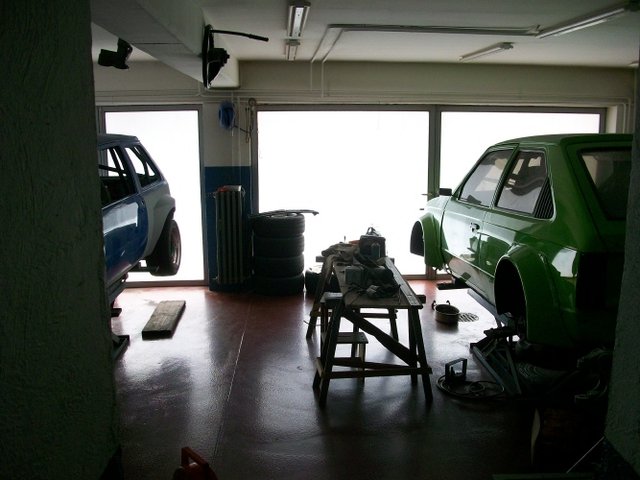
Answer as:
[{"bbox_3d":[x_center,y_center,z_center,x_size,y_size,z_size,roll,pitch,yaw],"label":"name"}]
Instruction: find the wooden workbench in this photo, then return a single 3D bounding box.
[{"bbox_3d":[0.305,0.585,4.647,0.750,0.620,1.620,-1,10,-3],"label":"wooden workbench"}]

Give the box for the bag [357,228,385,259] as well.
[{"bbox_3d":[0.453,0.021,5.410,0.210,0.270,0.170,-1,10,-3],"label":"bag"}]

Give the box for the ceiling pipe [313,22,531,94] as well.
[{"bbox_3d":[0.729,-1.533,5.561,1.540,0.360,2.350,-1,10,-3],"label":"ceiling pipe"}]

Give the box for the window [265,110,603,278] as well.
[{"bbox_3d":[1.225,-0.515,7.000,3.800,1.920,0.100,-1,10,-3],"label":"window"}]

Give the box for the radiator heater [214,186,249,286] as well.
[{"bbox_3d":[-0.926,-0.034,6.553,0.320,1.040,0.170,-1,10,-3],"label":"radiator heater"}]

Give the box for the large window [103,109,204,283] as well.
[{"bbox_3d":[-1.792,-0.460,6.774,1.080,1.940,0.100,-1,10,-3],"label":"large window"}]

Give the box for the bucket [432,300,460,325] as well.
[{"bbox_3d":[1.149,0.658,5.675,0.220,0.120,0.220,-1,10,-3],"label":"bucket"}]

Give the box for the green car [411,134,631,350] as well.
[{"bbox_3d":[1.940,-0.215,5.060,1.680,1.180,3.800,-1,7,-3],"label":"green car"}]

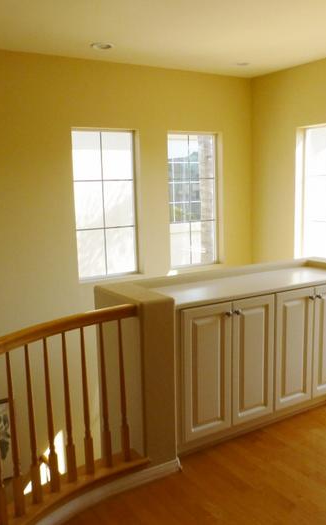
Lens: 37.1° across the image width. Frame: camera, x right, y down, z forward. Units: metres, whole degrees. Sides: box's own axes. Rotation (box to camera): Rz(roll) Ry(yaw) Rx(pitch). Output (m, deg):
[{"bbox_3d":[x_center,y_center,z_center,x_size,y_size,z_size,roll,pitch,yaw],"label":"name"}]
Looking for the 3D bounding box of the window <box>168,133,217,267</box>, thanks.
[{"bbox_3d":[0.359,-0.716,5.663,0.740,1.530,0.100,-7,10,-30],"label":"window"}]

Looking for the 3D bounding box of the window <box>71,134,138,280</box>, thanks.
[{"bbox_3d":[-0.589,-0.606,5.122,0.740,1.530,0.100,-7,10,-30],"label":"window"}]

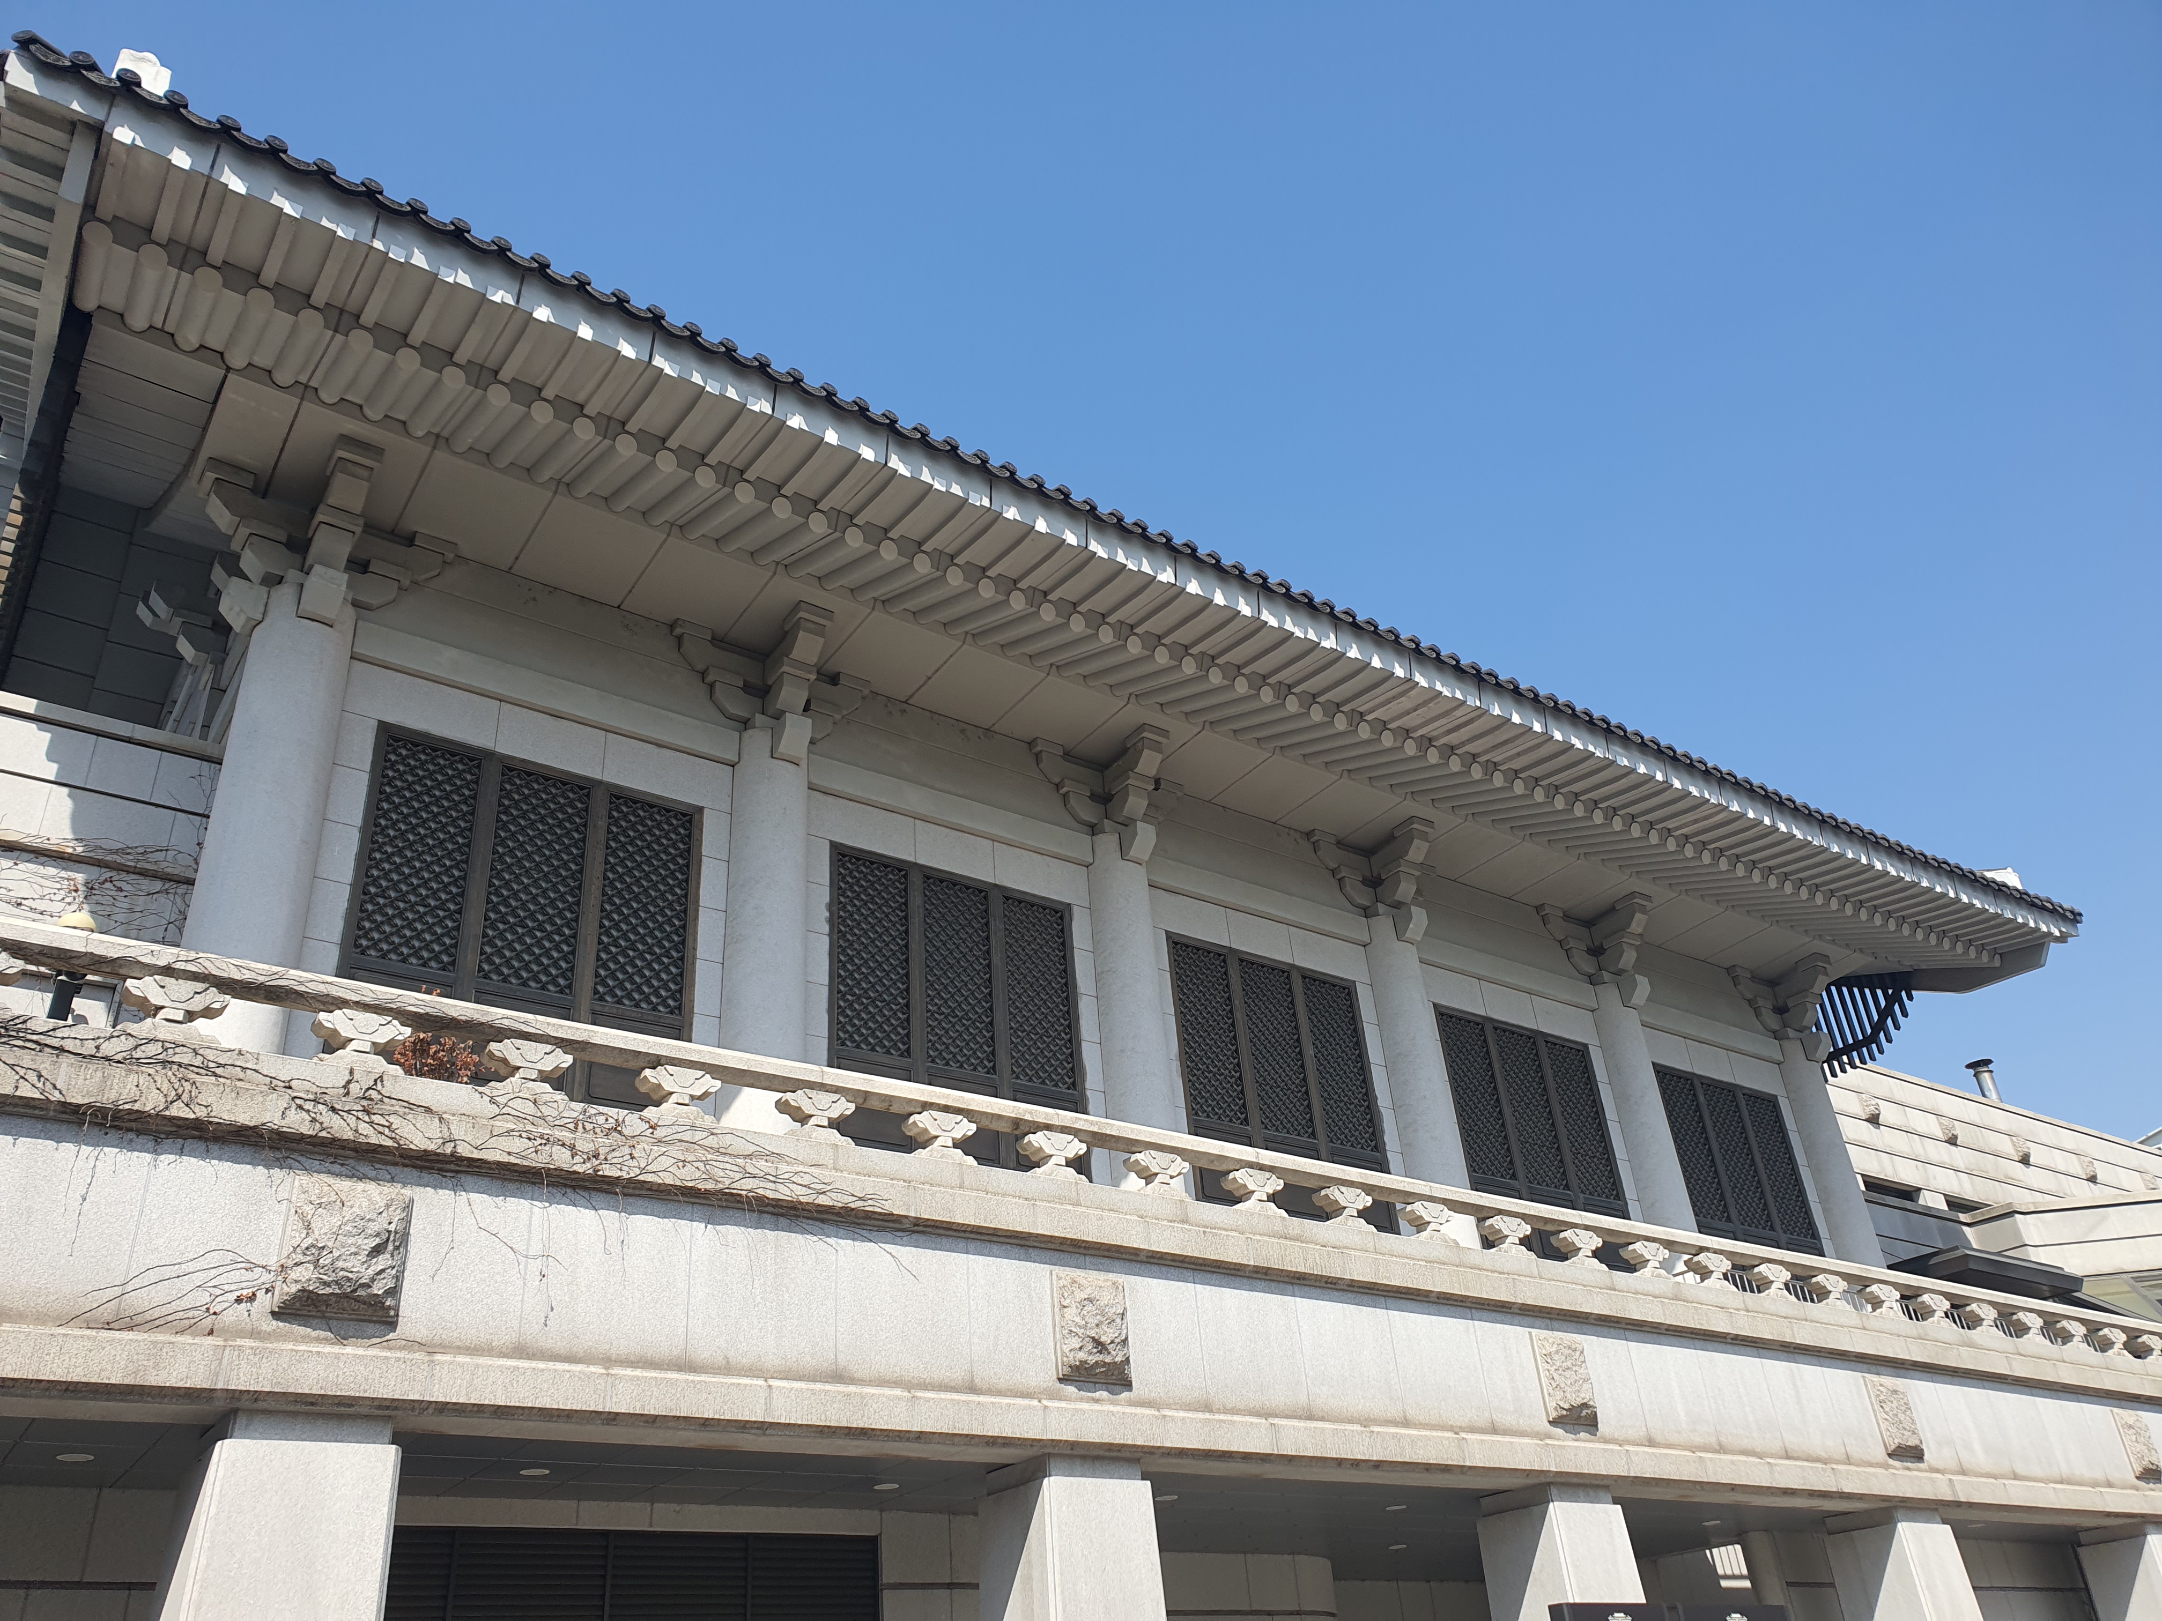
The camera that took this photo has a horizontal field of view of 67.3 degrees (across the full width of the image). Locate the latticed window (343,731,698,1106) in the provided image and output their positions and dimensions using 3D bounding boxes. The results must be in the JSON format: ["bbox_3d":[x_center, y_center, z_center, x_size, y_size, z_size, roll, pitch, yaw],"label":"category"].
[{"bbox_3d":[-5.273,1.130,15.623,3.302,3.737,0.197,17,-38,-31],"label":"latticed window"}]

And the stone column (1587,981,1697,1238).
[{"bbox_3d":[8.573,4.763,24.379,0.860,4.441,0.860,17,-38,-31],"label":"stone column"}]

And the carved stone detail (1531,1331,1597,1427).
[{"bbox_3d":[3.789,4.395,12.603,0.582,0.658,0.118,17,-37,-31],"label":"carved stone detail"}]

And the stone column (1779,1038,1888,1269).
[{"bbox_3d":[12.508,5.969,26.842,0.860,4.441,0.860,17,-38,-31],"label":"stone column"}]

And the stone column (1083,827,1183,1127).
[{"bbox_3d":[0.703,2.351,19.453,0.860,4.441,0.860,17,-38,-31],"label":"stone column"}]

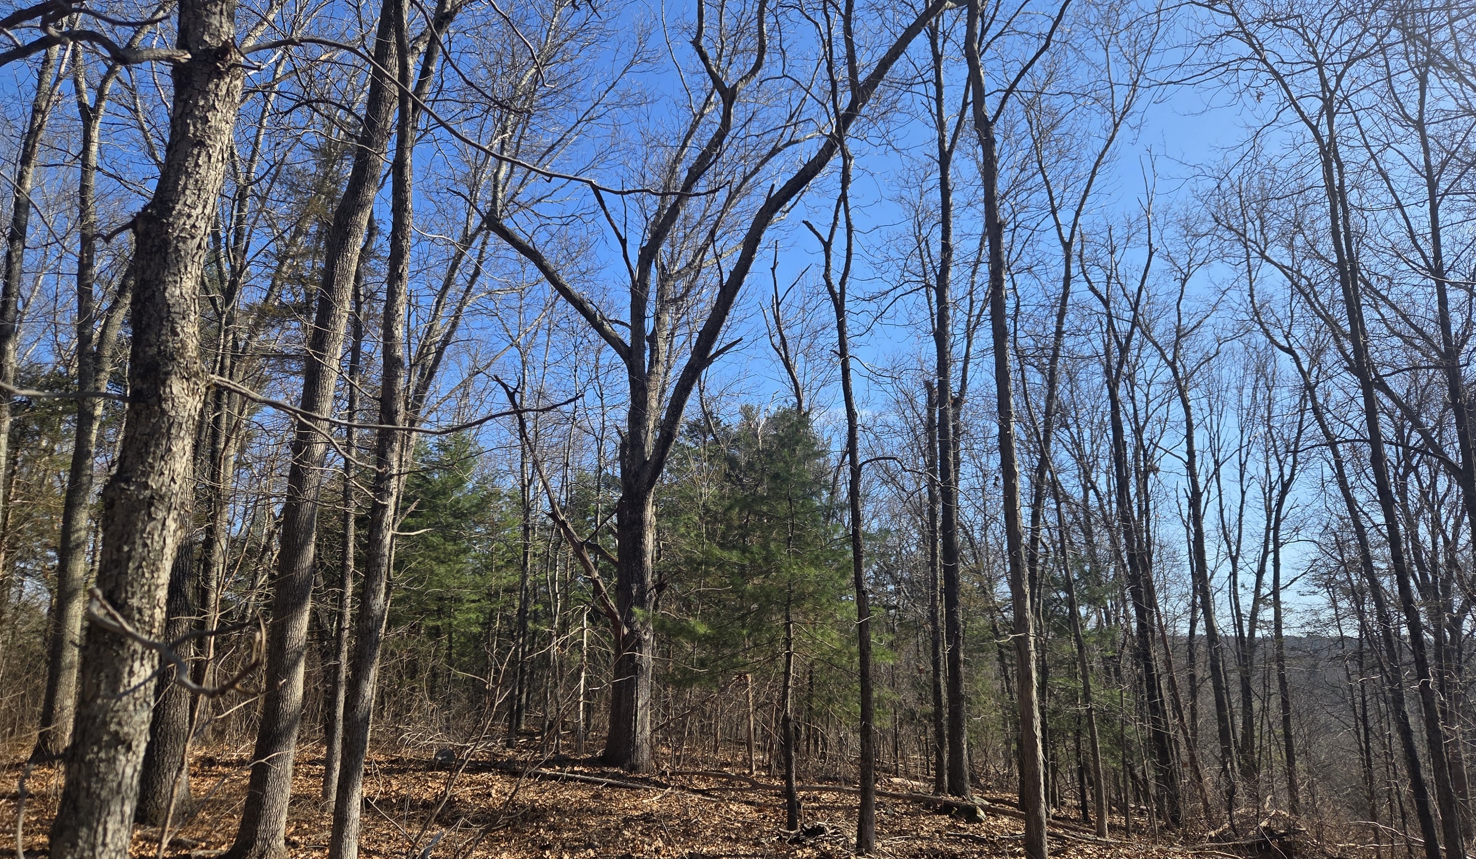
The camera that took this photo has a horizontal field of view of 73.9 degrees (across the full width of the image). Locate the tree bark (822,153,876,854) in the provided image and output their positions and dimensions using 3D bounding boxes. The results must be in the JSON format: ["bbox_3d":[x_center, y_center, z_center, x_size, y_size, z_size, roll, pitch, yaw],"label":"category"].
[{"bbox_3d":[0.924,0.403,8.188,0.284,5.863,0.213,-2,-12,7],"label":"tree bark"}]

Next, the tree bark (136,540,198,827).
[{"bbox_3d":[-5.298,2.343,9.110,0.426,2.598,0.398,1,-11,-29],"label":"tree bark"}]

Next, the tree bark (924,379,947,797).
[{"bbox_3d":[2.226,1.686,10.983,0.143,4.611,0.144,-2,-12,11],"label":"tree bark"}]

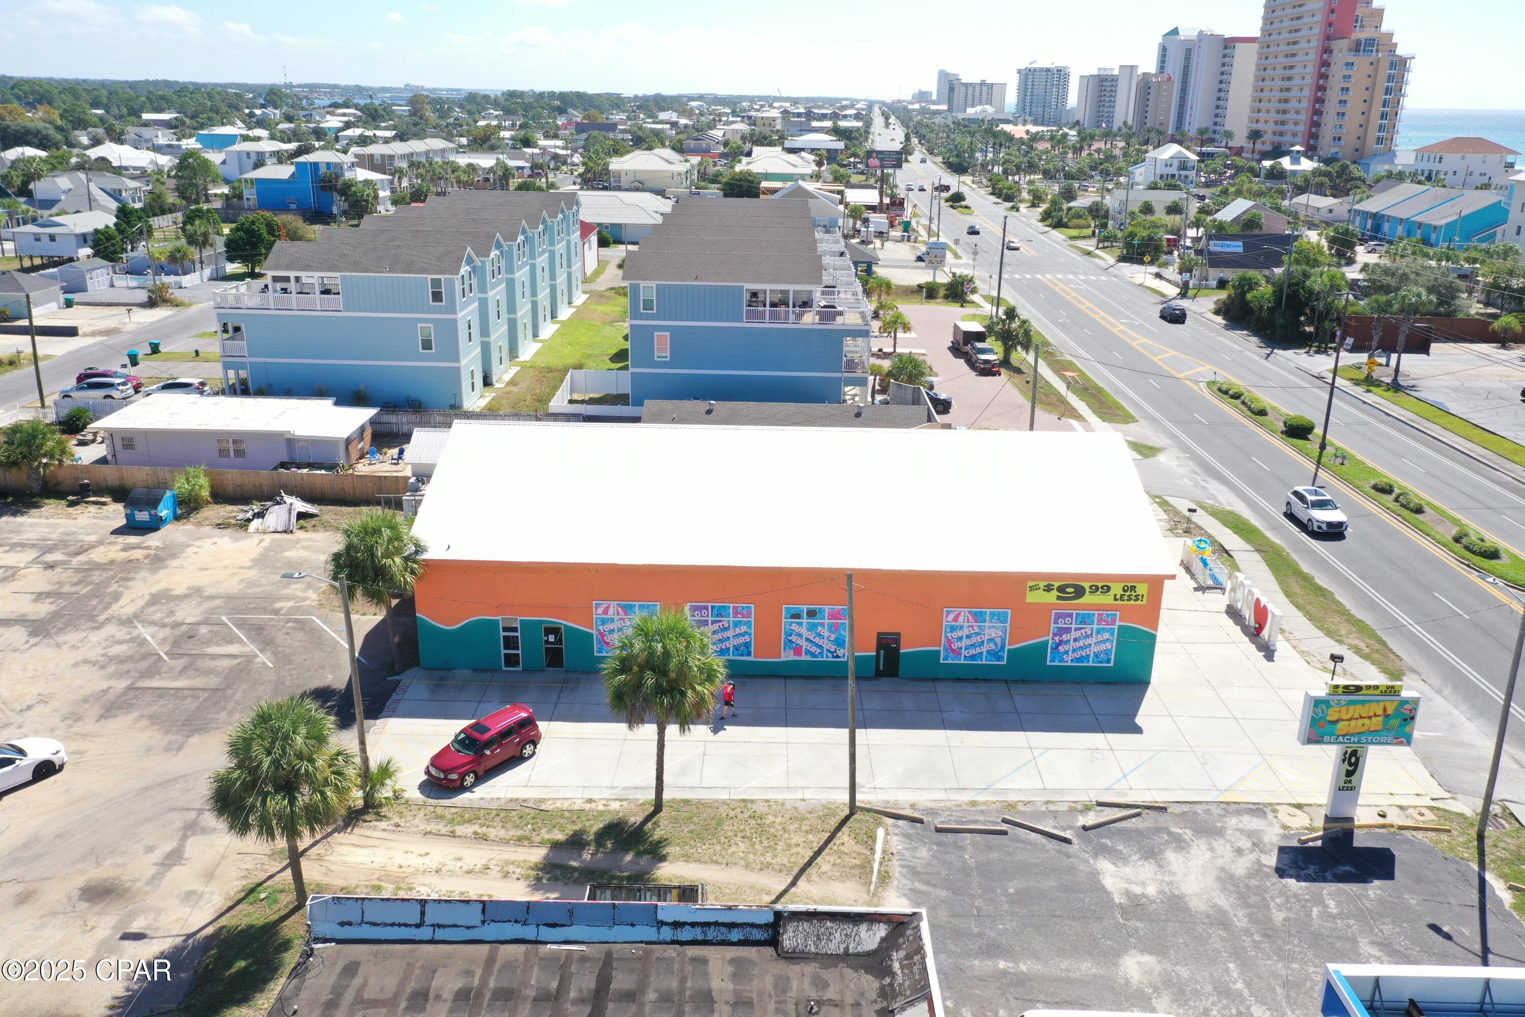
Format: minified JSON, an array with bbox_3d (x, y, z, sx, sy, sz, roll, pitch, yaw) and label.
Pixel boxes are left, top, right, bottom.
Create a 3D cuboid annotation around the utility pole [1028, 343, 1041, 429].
[{"bbox_3d":[18.321,-6.895,80.132,0.300,8.498,0.300,1,19,0],"label":"utility pole"}]

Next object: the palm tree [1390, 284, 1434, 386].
[{"bbox_3d":[57.830,-15.452,106.766,4.179,8.557,4.179,1,19,0],"label":"palm tree"}]

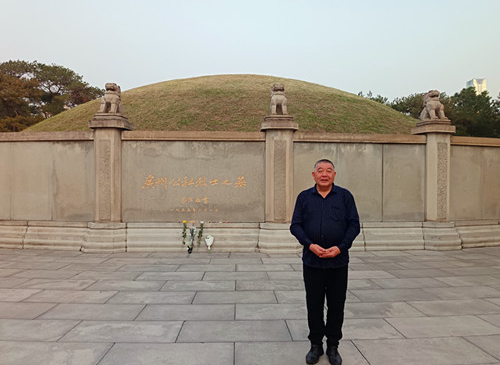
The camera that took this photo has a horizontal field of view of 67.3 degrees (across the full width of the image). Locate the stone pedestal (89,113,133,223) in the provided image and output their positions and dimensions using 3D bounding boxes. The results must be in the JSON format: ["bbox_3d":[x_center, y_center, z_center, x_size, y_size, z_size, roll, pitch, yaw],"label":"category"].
[{"bbox_3d":[-2.949,-0.311,8.017,0.762,2.252,0.570,0,1,5],"label":"stone pedestal"}]

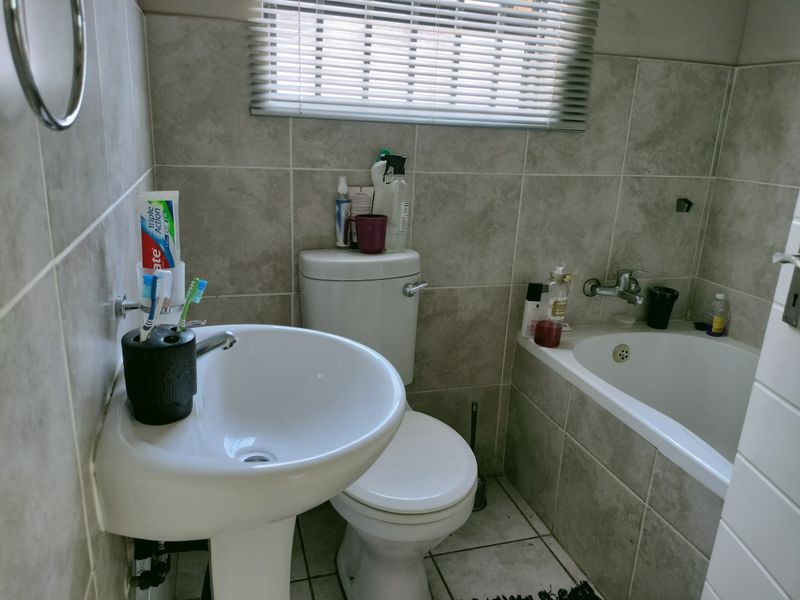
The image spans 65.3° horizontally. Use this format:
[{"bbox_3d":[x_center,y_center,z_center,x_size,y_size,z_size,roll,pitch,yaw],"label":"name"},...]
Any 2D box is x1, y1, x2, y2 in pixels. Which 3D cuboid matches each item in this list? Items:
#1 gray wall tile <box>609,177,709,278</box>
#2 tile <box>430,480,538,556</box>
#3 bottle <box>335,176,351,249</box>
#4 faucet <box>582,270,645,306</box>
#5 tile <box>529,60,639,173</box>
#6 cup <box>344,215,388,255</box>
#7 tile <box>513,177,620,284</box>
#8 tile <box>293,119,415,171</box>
[{"bbox_3d":[0.854,-0.234,2.072,0.342,0.340,0.012,-3,17,-17],"label":"gray wall tile"},{"bbox_3d":[0.206,0.674,1.977,0.344,0.010,0.324,-3,18,-18],"label":"tile"},{"bbox_3d":[-0.154,-0.240,1.710,0.042,0.192,0.042,1,17,-5],"label":"bottle"},{"bbox_3d":[0.738,-0.049,2.018,0.230,0.097,0.157,-3,18,-18],"label":"faucet"},{"bbox_3d":[0.541,-0.548,1.872,0.342,0.340,0.012,-3,17,-17],"label":"tile"},{"bbox_3d":[-0.089,-0.180,1.694,0.118,0.099,0.088,-3,18,-18],"label":"cup"},{"bbox_3d":[0.525,-0.220,1.970,0.342,0.340,0.012,-3,17,-17],"label":"tile"},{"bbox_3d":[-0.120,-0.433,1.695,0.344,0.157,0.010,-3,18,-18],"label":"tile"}]

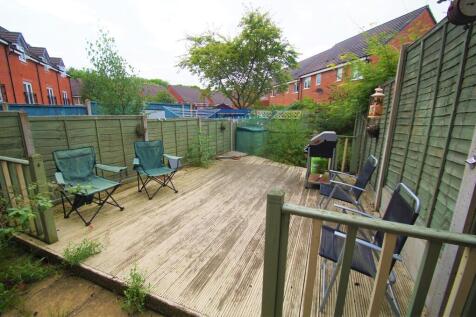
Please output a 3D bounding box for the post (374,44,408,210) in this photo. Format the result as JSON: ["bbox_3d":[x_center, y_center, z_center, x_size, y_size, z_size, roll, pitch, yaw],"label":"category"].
[{"bbox_3d":[2.232,-0.340,2.886,0.090,2.343,0.100,6,13,23],"label":"post"}]

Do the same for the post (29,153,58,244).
[{"bbox_3d":[-2.070,0.452,2.116,0.085,0.980,0.085,6,13,23],"label":"post"}]

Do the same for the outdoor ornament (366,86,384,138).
[{"bbox_3d":[2.446,-0.819,3.531,0.230,0.870,0.230,6,13,23],"label":"outdoor ornament"}]

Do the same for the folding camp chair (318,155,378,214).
[{"bbox_3d":[1.514,0.425,2.758,0.680,0.880,0.570,8,14,29],"label":"folding camp chair"}]

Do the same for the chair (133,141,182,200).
[{"bbox_3d":[-1.465,0.174,3.598,0.770,0.910,0.580,-11,17,-44],"label":"chair"}]

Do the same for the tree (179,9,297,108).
[{"bbox_3d":[0.055,-4.426,11.314,6.600,7.100,6.000,1,12,0],"label":"tree"}]

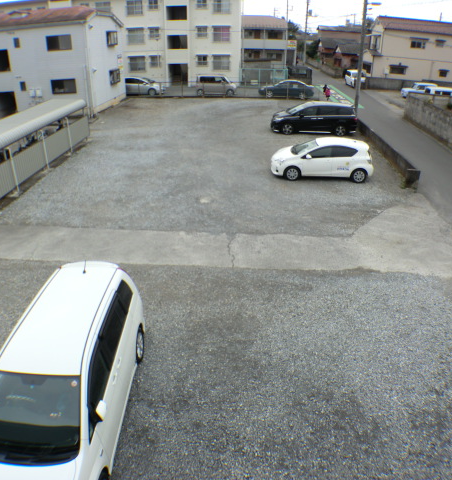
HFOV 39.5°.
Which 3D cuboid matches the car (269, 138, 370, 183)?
[{"bbox_3d":[3.665,-3.105,24.300,4.000,1.460,1.700,1,19,4],"label":"car"}]

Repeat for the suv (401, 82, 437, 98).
[{"bbox_3d":[17.482,-13.422,56.500,3.500,1.550,1.550,-2,19,-5],"label":"suv"}]

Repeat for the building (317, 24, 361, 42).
[{"bbox_3d":[19.814,-33.261,106.000,8.800,6.200,7.500,0,19,0],"label":"building"}]

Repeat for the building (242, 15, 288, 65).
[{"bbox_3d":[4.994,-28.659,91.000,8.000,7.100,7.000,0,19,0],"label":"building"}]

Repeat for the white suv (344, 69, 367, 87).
[{"bbox_3d":[13.236,-16.517,64.000,1.550,1.700,3.450,-2,19,-6],"label":"white suv"}]

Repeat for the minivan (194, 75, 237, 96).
[{"bbox_3d":[-0.843,-12.957,53.000,3.450,1.720,1.480,1,19,2],"label":"minivan"}]

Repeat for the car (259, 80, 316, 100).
[{"bbox_3d":[5.107,-12.527,52.200,4.600,1.420,1.740,3,19,8],"label":"car"}]

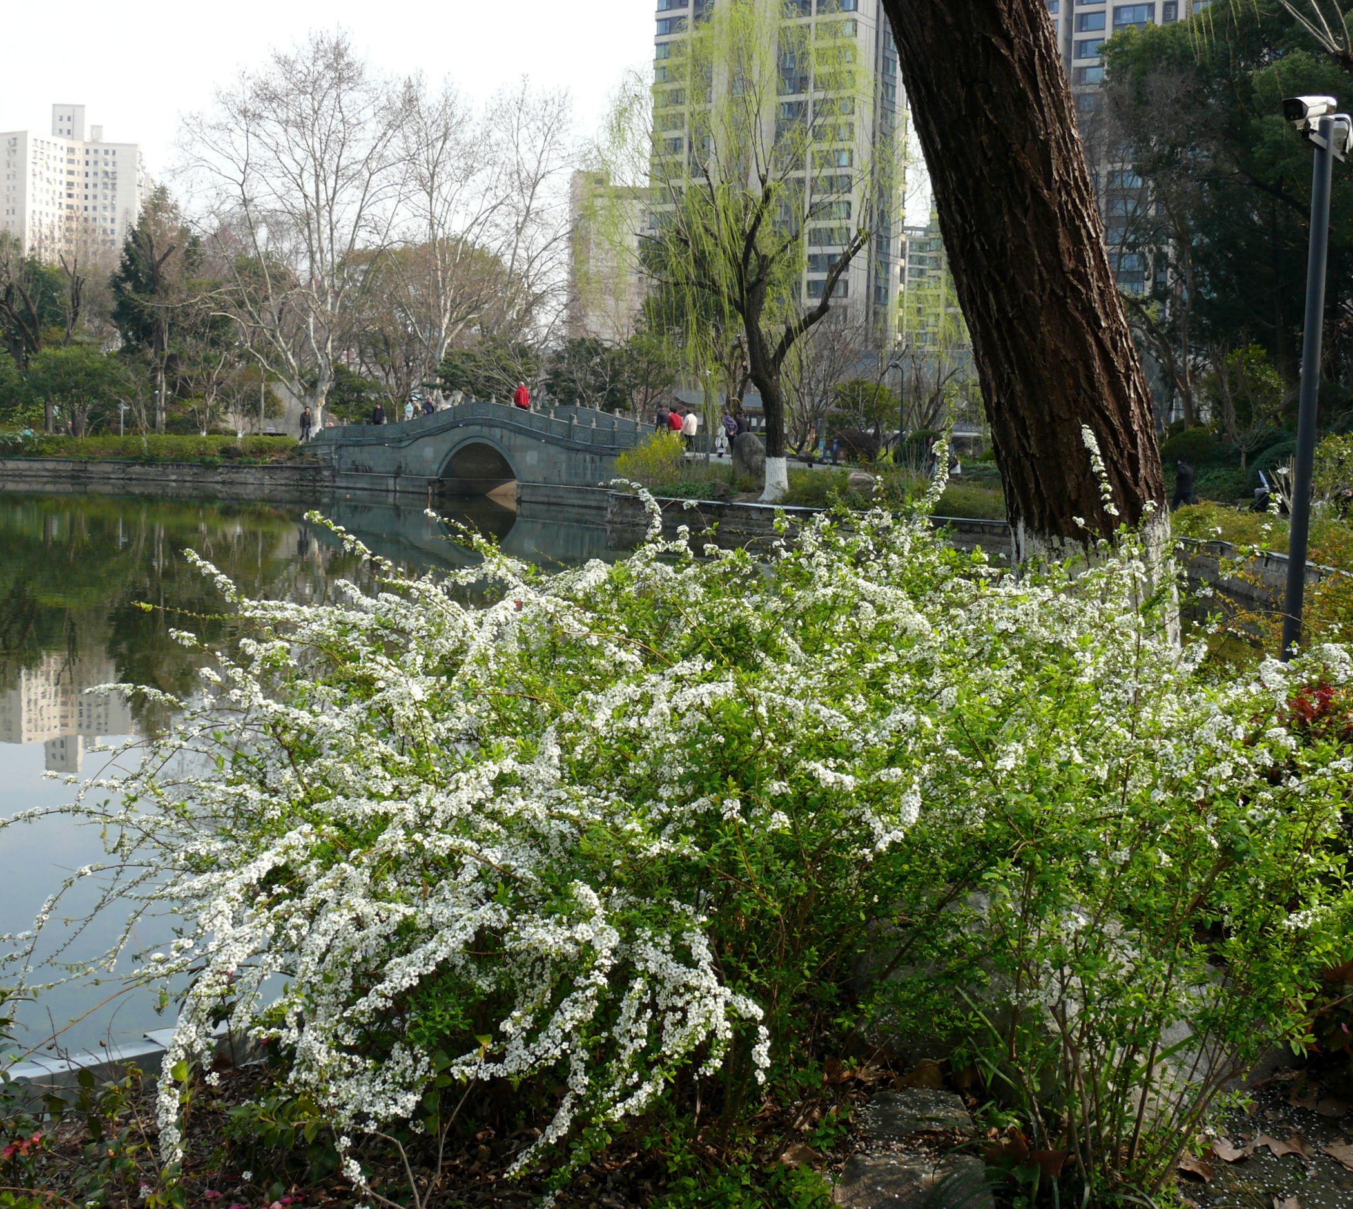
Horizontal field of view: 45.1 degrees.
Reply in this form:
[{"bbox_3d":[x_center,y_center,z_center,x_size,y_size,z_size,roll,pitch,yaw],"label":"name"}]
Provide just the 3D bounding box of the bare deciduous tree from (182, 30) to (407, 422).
[{"bbox_3d":[-18.469,-17.785,79.277,10.800,20.200,10.500,2,5,0],"label":"bare deciduous tree"}]

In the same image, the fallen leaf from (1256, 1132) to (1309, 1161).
[{"bbox_3d":[1.354,1.198,3.659,0.120,0.045,0.110,3,5,6],"label":"fallen leaf"}]

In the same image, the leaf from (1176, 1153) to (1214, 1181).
[{"bbox_3d":[1.116,1.208,3.501,0.095,0.045,0.110,4,6,24],"label":"leaf"}]

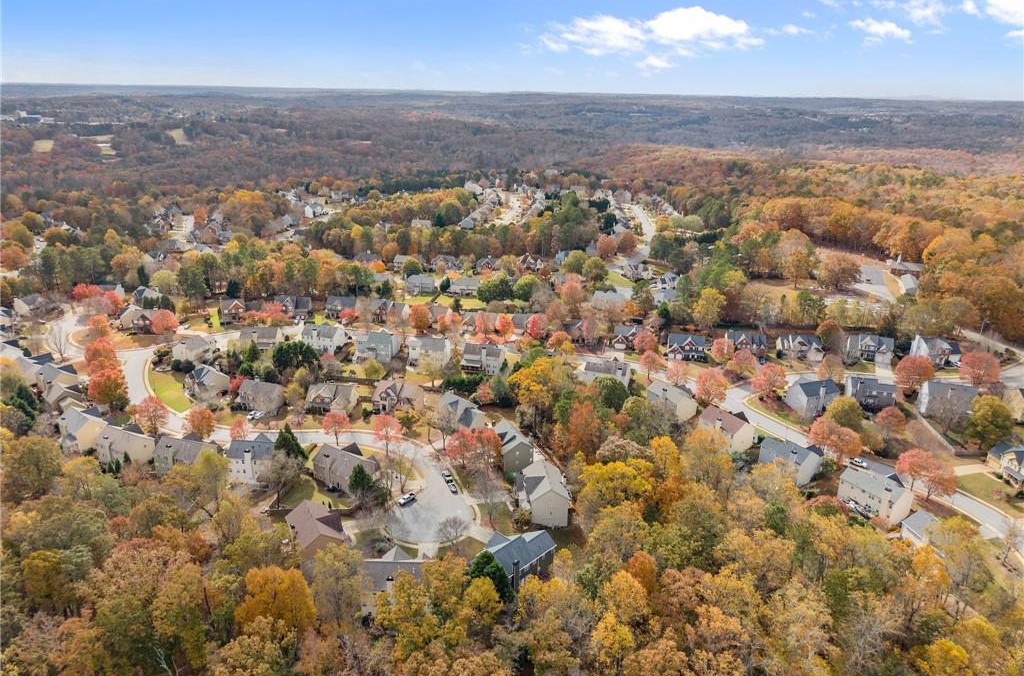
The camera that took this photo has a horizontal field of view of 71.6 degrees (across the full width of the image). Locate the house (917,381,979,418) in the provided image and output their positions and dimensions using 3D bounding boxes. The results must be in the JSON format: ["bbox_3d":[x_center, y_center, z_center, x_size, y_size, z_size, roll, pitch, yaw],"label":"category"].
[{"bbox_3d":[164.850,21.850,269.460,15.300,10.300,11.350,6,20,14],"label":"house"}]

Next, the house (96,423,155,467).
[{"bbox_3d":[-119.710,33.470,221.470,13.600,10.800,10.300,9,21,22],"label":"house"}]

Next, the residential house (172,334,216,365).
[{"bbox_3d":[-130.850,3.930,291.580,11.110,9.180,11.580,13,23,31],"label":"residential house"}]

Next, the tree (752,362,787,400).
[{"bbox_3d":[100.870,17.040,275.850,12.400,12.000,12.400,1,19,0],"label":"tree"}]

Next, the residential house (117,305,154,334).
[{"bbox_3d":[-174.063,-8.717,333.587,15.500,10.000,11.500,-1,19,-6],"label":"residential house"}]

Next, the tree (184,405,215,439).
[{"bbox_3d":[-97.300,26.700,222.500,8.900,11.400,8.900,-8,21,-24],"label":"tree"}]

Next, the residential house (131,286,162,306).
[{"bbox_3d":[-189.560,-20.950,372.730,14.000,9.670,11.300,15,24,34],"label":"residential house"}]

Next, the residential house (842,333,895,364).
[{"bbox_3d":[150.130,3.970,296.570,14.300,9.300,11.300,4,19,8],"label":"residential house"}]

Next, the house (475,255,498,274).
[{"bbox_3d":[-14.090,-43.440,424.690,12.600,9.000,10.800,3,19,4],"label":"house"}]

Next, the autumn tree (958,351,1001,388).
[{"bbox_3d":[180.300,12.000,274.200,12.900,13.600,12.900,14,23,33],"label":"autumn tree"}]

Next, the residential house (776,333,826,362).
[{"bbox_3d":[126.669,3.681,311.105,15.800,9.300,11.500,3,19,6],"label":"residential house"}]

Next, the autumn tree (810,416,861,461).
[{"bbox_3d":[98.300,31.100,216.500,14.300,12.800,13.000,11,21,25],"label":"autumn tree"}]

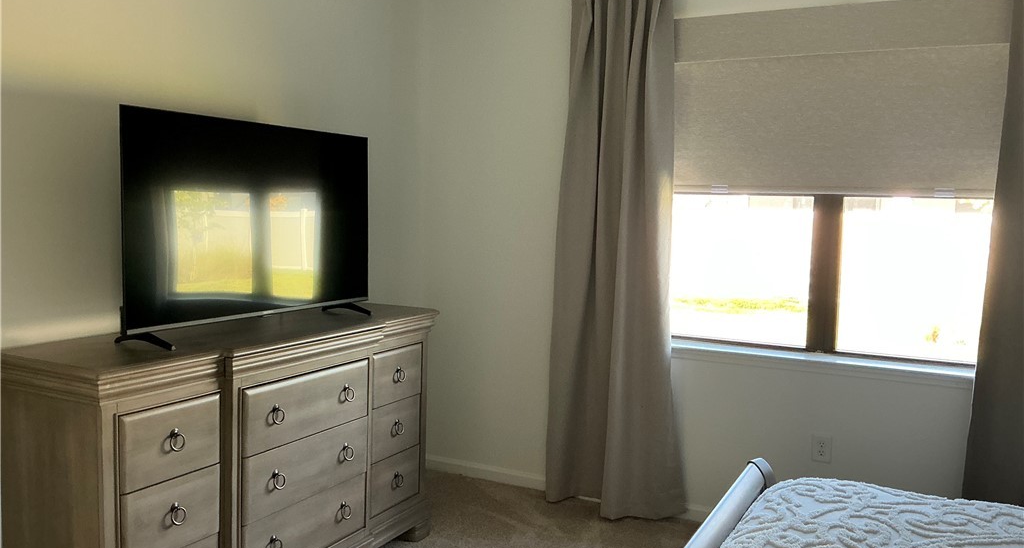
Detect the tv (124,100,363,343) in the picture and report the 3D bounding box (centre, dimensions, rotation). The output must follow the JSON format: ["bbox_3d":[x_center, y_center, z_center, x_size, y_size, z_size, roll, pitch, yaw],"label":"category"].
[{"bbox_3d":[-0.936,-0.183,3.147,0.250,0.763,1.238,4,5,28],"label":"tv"}]

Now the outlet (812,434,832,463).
[{"bbox_3d":[1.399,0.793,3.734,0.075,0.117,0.010,4,5,28],"label":"outlet"}]

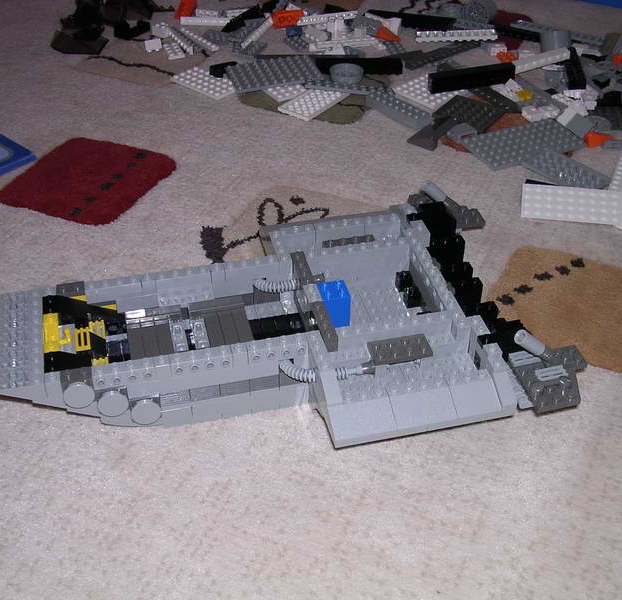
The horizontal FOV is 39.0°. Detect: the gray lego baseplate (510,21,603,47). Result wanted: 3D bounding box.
[{"bbox_3d":[0.259,-0.281,0.921,0.096,0.005,0.016,16,41,17],"label":"gray lego baseplate"}]

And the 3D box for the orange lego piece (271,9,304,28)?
[{"bbox_3d":[-0.025,-0.297,0.925,0.032,0.016,0.011,-11,41,-15],"label":"orange lego piece"}]

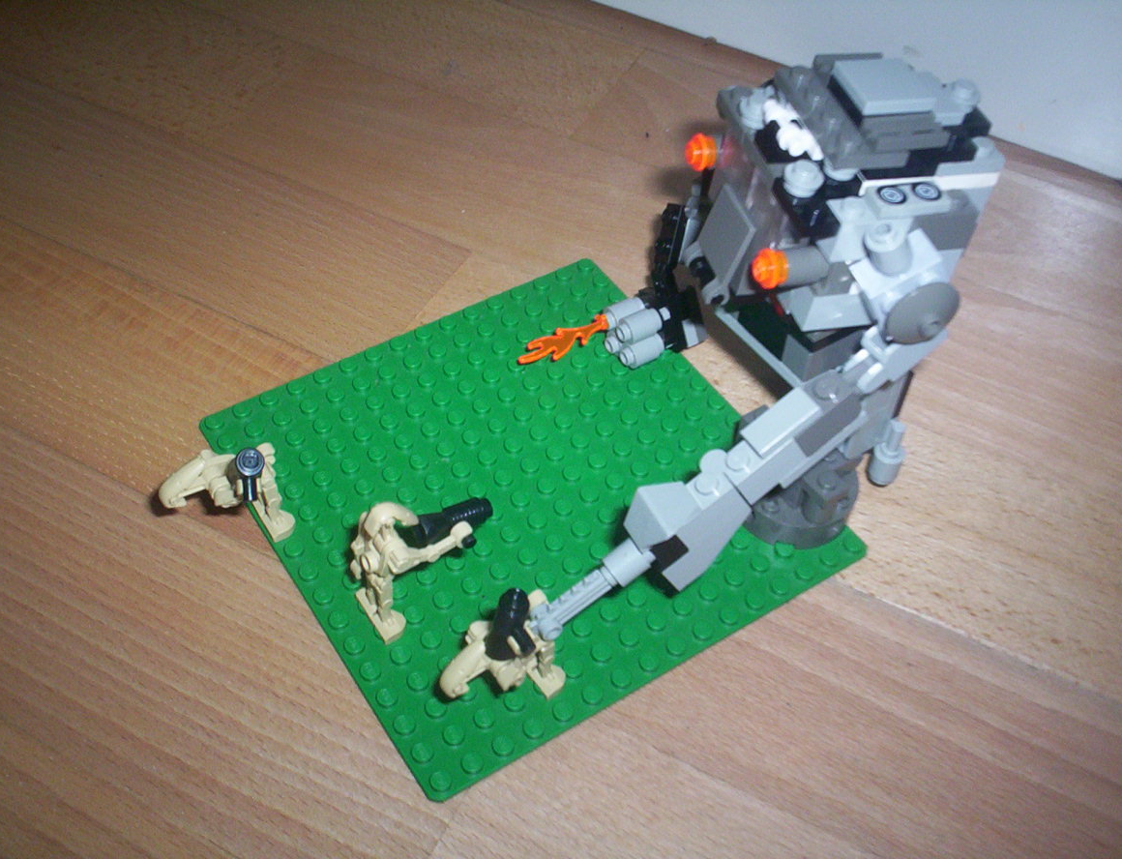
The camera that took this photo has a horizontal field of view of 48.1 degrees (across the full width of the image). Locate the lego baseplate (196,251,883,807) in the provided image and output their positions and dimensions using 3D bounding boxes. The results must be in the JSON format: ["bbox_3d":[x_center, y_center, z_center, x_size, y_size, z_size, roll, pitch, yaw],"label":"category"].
[{"bbox_3d":[-0.009,0.015,0.328,0.128,0.003,0.128,-25,56,-23],"label":"lego baseplate"}]

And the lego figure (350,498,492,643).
[{"bbox_3d":[-0.032,0.028,0.289,0.035,0.040,0.022,-25,56,-23],"label":"lego figure"}]

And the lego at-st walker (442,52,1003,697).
[{"bbox_3d":[0.035,-0.027,0.291,0.131,0.113,0.091,-22,55,-20],"label":"lego at-st walker"}]

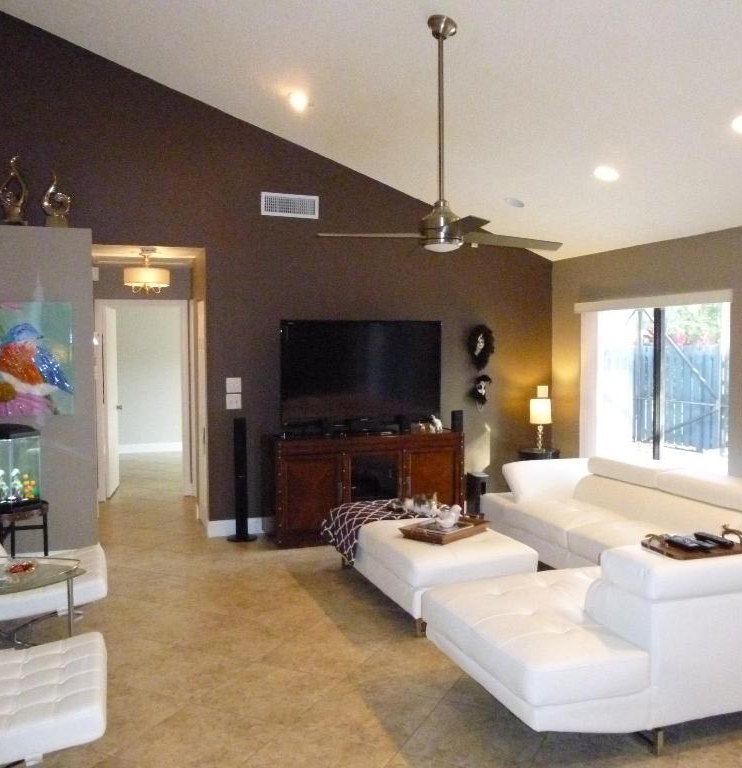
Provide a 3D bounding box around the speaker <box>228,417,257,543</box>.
[{"bbox_3d":[-1.080,0.787,6.187,0.250,1.020,0.250,-1,3,-20],"label":"speaker"}]

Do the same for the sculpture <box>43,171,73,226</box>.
[{"bbox_3d":[-2.265,-1.321,5.340,0.215,0.435,0.100,-1,3,-20],"label":"sculpture"}]

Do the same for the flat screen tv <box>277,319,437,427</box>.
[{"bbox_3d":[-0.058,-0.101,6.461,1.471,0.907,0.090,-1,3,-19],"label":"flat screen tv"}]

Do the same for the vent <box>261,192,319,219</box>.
[{"bbox_3d":[-0.694,-1.530,6.350,0.505,0.196,0.025,-1,3,-20],"label":"vent"}]

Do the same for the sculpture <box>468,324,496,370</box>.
[{"bbox_3d":[1.044,-0.344,6.973,0.280,0.430,0.130,-1,3,-19],"label":"sculpture"}]

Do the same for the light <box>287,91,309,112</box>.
[{"bbox_3d":[-0.523,-2.036,5.330,0.160,0.100,0.160,19,-4,-19],"label":"light"}]

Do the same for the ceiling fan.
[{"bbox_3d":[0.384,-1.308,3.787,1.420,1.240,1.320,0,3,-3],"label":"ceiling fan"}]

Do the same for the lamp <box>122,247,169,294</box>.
[{"bbox_3d":[-1.910,-0.955,6.292,0.390,0.385,0.390,-1,3,-20],"label":"lamp"}]

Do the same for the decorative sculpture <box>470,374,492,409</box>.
[{"bbox_3d":[1.045,0.073,6.995,0.210,0.320,0.120,-1,3,-19],"label":"decorative sculpture"}]

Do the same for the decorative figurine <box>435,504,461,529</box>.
[{"bbox_3d":[0.500,0.855,4.772,0.165,0.155,0.090,0,3,12],"label":"decorative figurine"}]

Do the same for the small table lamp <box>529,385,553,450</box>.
[{"bbox_3d":[1.587,0.370,6.966,0.235,0.510,0.235,-1,3,-19],"label":"small table lamp"}]

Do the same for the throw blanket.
[{"bbox_3d":[0.053,1.043,5.309,0.700,0.340,0.630,-1,3,-20],"label":"throw blanket"}]

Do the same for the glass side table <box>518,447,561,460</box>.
[{"bbox_3d":[1.599,0.939,7.000,0.460,0.630,0.460,-1,3,-19],"label":"glass side table"}]

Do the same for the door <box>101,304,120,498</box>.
[{"bbox_3d":[-2.860,0.186,8.087,0.045,2.020,0.780,-1,3,-12],"label":"door"}]

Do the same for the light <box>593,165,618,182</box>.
[{"bbox_3d":[1.599,-1.429,5.020,0.185,0.030,0.185,19,-4,-20],"label":"light"}]

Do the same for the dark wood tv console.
[{"bbox_3d":[-0.053,0.859,6.454,1.690,0.861,0.468,-1,3,-19],"label":"dark wood tv console"}]

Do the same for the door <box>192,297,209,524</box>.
[{"bbox_3d":[-1.520,0.267,6.606,0.050,2.020,0.740,-1,3,-20],"label":"door"}]

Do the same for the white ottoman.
[{"bbox_3d":[0.355,1.151,4.850,0.770,0.420,1.460,-1,3,-20],"label":"white ottoman"}]

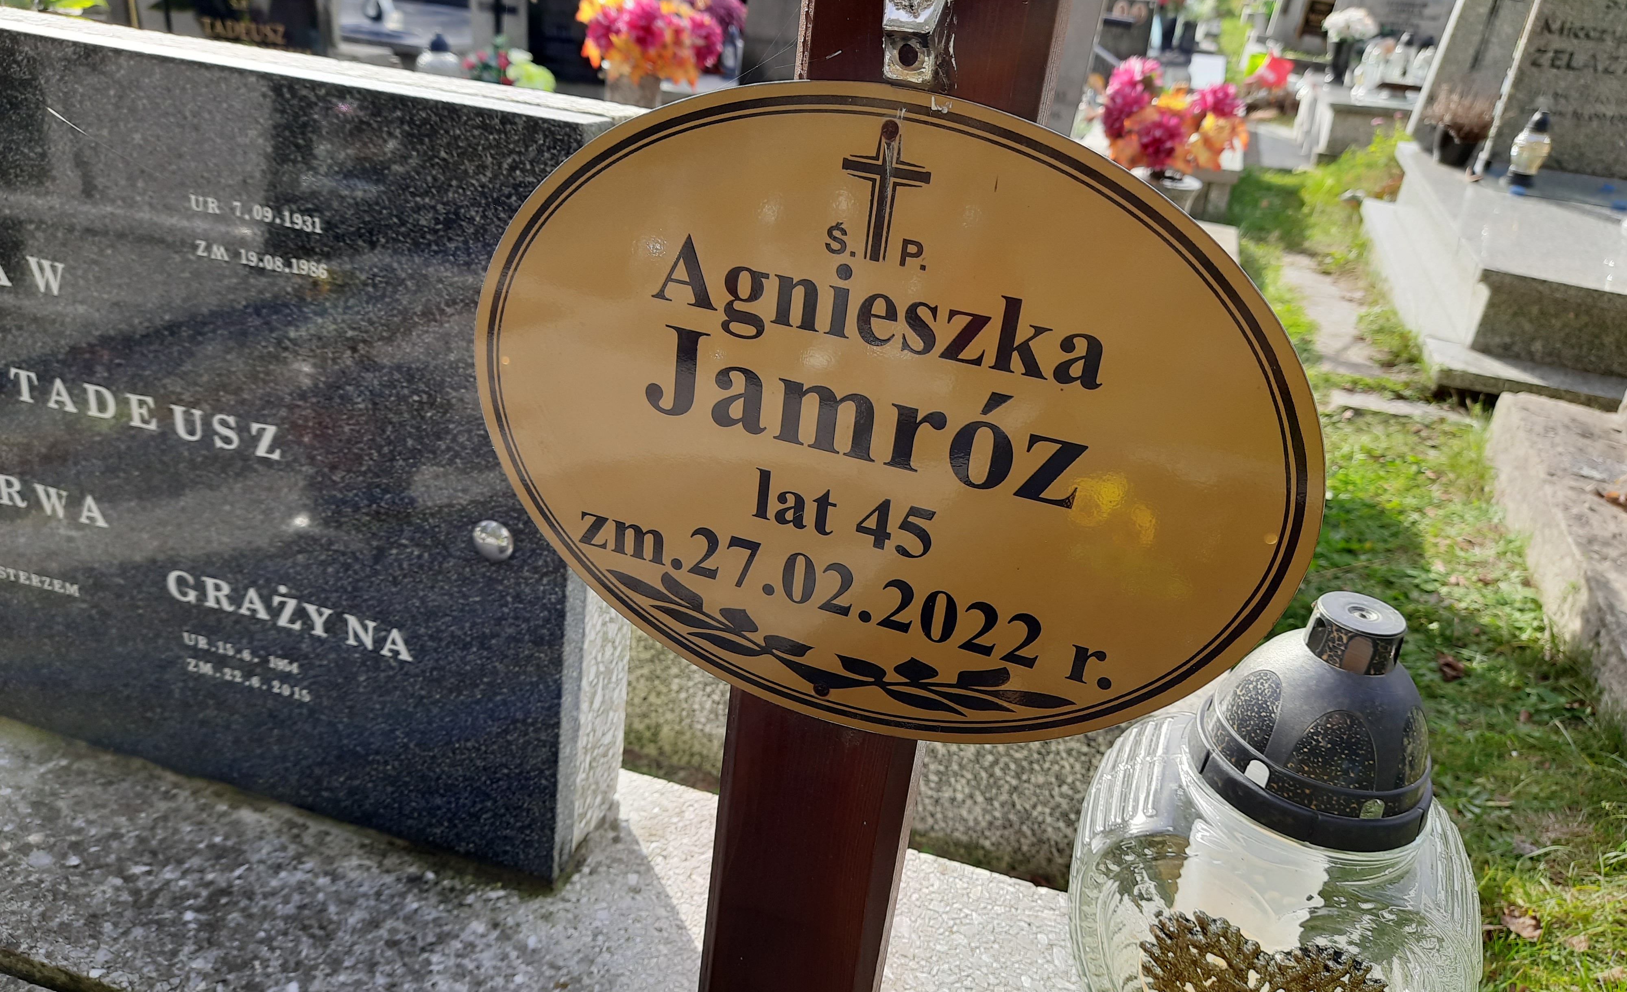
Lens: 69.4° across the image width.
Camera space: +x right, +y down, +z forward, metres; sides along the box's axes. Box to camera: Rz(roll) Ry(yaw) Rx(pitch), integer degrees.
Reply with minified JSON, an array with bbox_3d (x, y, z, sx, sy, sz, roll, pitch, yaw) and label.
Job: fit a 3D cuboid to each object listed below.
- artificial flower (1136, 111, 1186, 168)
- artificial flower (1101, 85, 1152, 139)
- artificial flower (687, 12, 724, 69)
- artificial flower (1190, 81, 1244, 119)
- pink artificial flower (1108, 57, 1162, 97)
[{"bbox_3d":[0.786,-0.806,2.660,0.115,0.130,0.095,13,28,12],"label":"artificial flower"},{"bbox_3d":[0.720,-0.881,2.700,0.100,0.122,0.112,-20,38,-41],"label":"artificial flower"},{"bbox_3d":[-0.254,-1.078,2.780,0.110,0.125,0.100,-20,38,-41],"label":"artificial flower"},{"bbox_3d":[0.934,-0.912,2.720,0.120,0.095,0.110,5,28,-4],"label":"artificial flower"},{"bbox_3d":[0.755,-0.987,2.760,0.120,0.105,0.105,17,29,20],"label":"pink artificial flower"}]

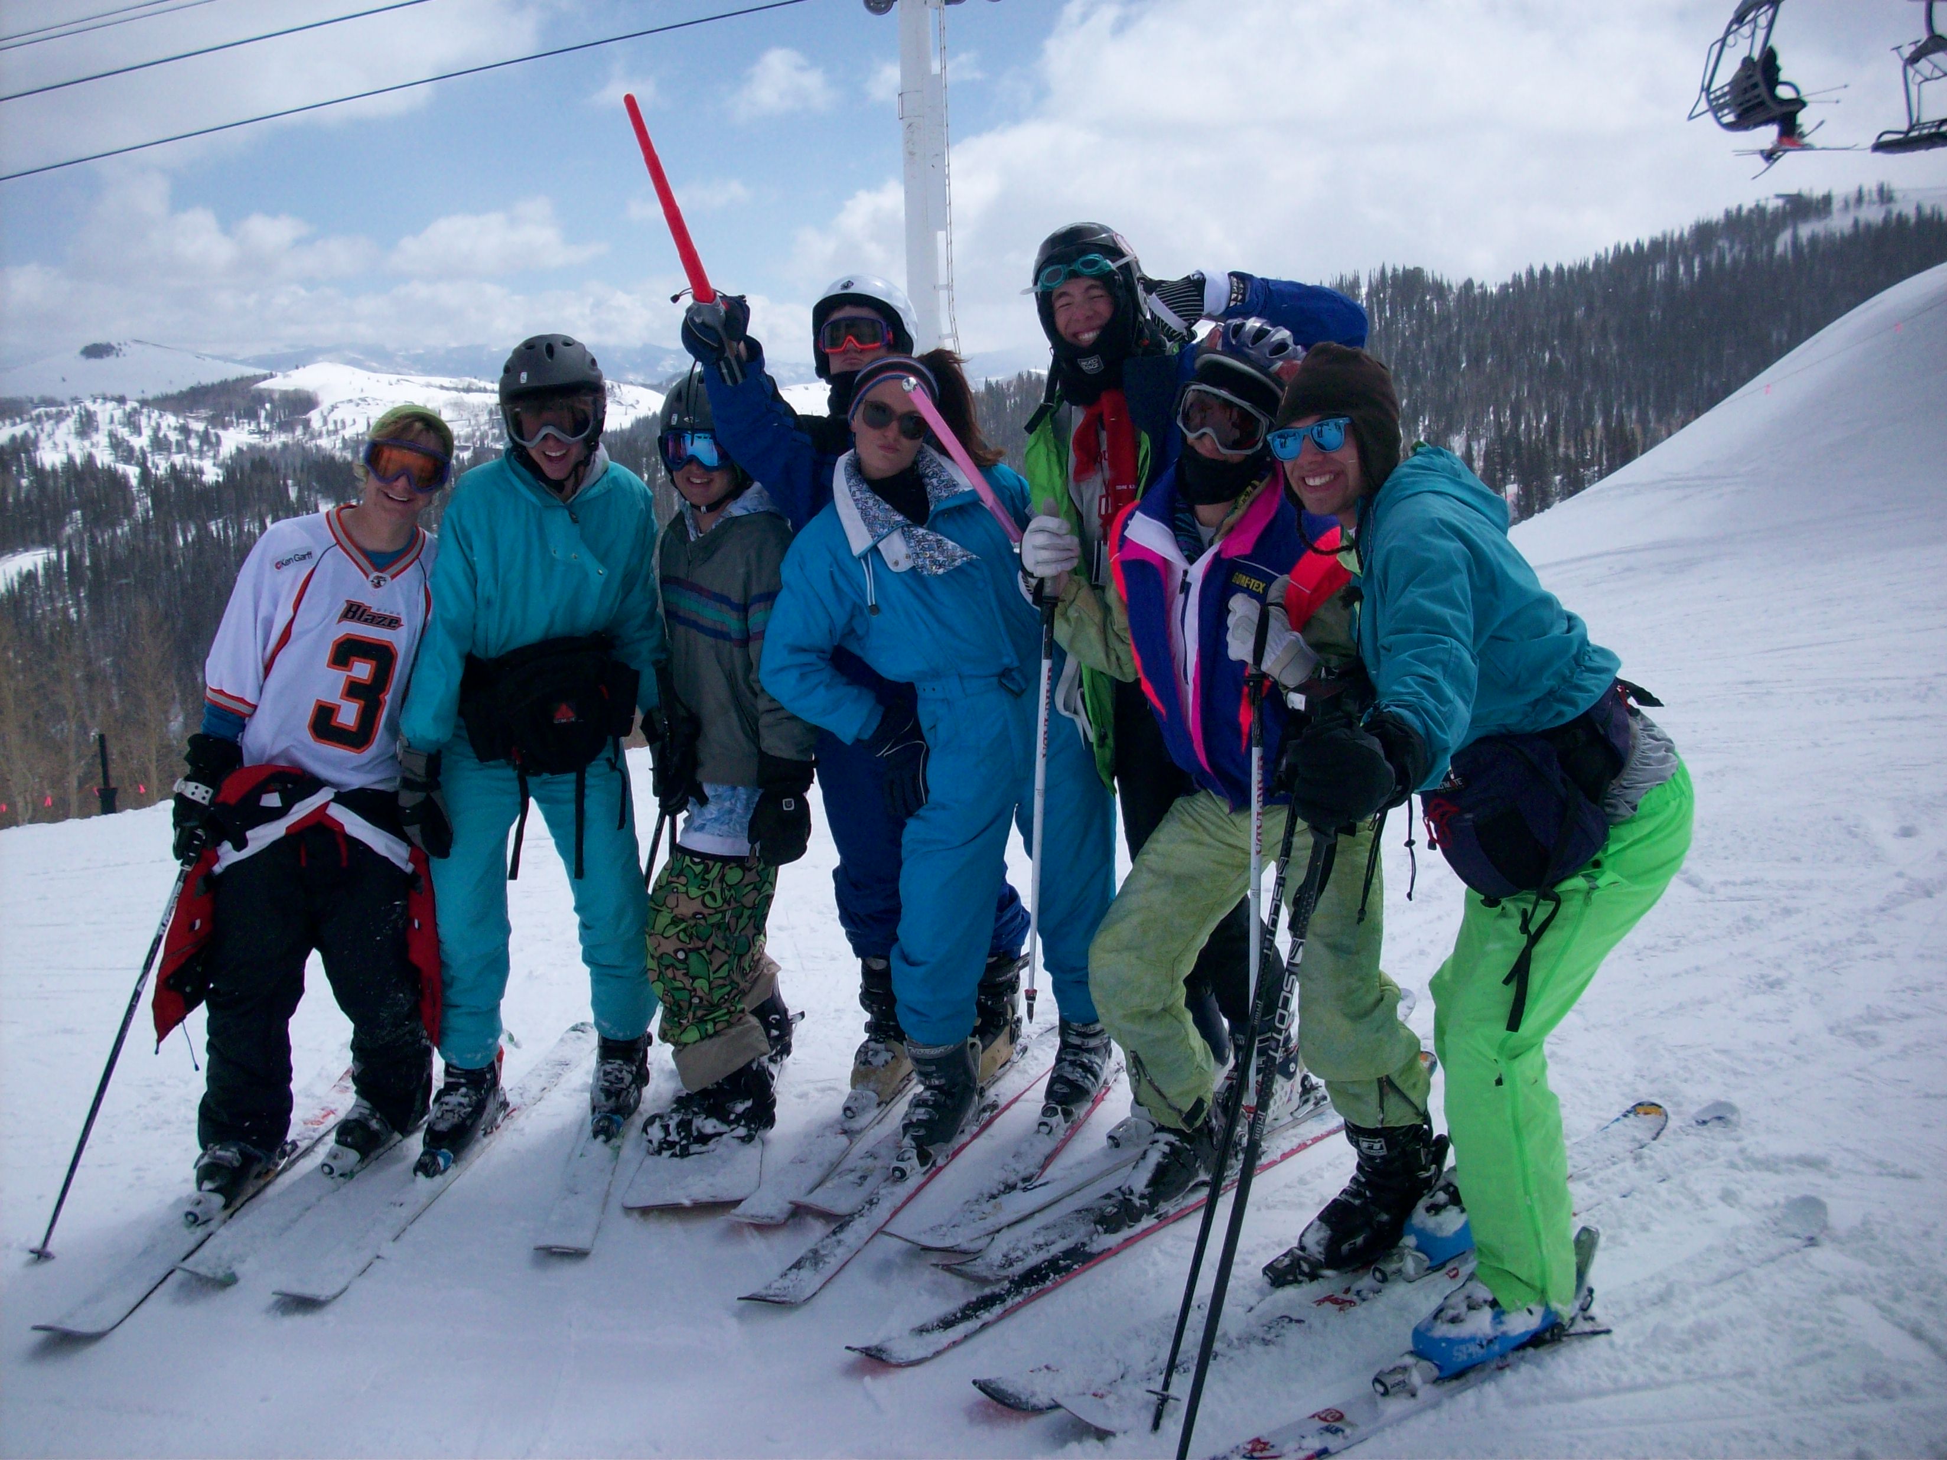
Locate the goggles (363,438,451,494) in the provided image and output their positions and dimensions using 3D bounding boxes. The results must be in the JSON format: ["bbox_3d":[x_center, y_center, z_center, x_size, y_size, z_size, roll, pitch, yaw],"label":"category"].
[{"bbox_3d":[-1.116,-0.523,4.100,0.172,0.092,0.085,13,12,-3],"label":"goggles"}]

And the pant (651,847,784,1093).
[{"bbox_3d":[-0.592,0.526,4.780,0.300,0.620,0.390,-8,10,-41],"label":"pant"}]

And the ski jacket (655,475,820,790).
[{"bbox_3d":[-0.505,-0.216,4.448,0.420,0.660,0.320,4,12,29],"label":"ski jacket"}]

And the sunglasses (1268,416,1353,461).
[{"bbox_3d":[0.555,-0.479,3.420,0.145,0.050,0.140,-14,7,18],"label":"sunglasses"}]

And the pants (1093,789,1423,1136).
[{"bbox_3d":[0.535,0.362,3.904,0.570,0.690,0.460,6,12,34],"label":"pants"}]

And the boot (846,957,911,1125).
[{"bbox_3d":[-0.202,0.677,4.910,0.120,0.300,0.310,3,10,22],"label":"boot"}]

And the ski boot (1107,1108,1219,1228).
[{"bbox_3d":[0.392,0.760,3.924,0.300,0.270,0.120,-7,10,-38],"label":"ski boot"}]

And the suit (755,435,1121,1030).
[{"bbox_3d":[-0.049,0.009,4.317,0.690,1.240,0.460,0,10,10],"label":"suit"}]

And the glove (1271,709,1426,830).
[{"bbox_3d":[0.550,0.058,3.038,0.170,0.170,0.220,9,14,44],"label":"glove"}]

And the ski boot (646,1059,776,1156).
[{"bbox_3d":[-0.563,0.788,4.620,0.300,0.250,0.130,-3,8,-17],"label":"ski boot"}]

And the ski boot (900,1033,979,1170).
[{"bbox_3d":[-0.070,0.752,4.562,0.115,0.260,0.290,3,10,22],"label":"ski boot"}]

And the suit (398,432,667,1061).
[{"bbox_3d":[-1.002,0.064,4.720,0.570,1.390,0.340,-2,8,-6],"label":"suit"}]

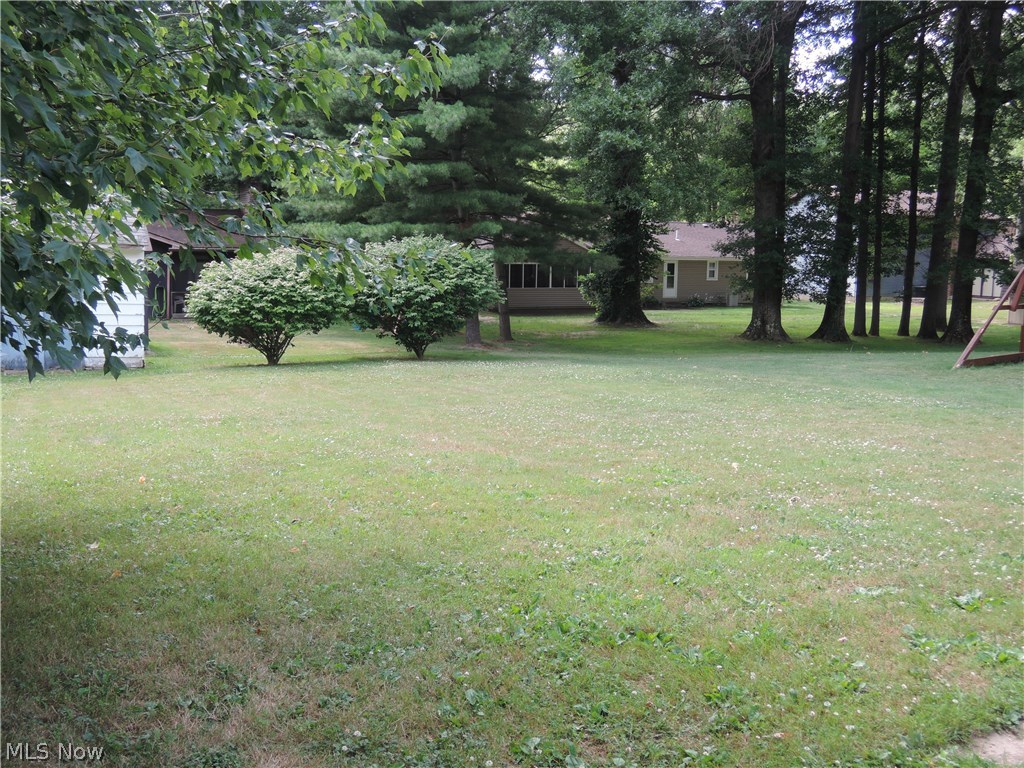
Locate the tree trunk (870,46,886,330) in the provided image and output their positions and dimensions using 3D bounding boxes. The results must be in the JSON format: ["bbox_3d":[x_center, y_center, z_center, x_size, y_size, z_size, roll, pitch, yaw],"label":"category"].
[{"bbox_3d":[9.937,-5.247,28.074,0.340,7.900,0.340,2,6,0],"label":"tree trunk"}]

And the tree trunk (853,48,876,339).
[{"bbox_3d":[9.517,-5.196,27.875,0.420,7.870,0.420,2,6,0],"label":"tree trunk"}]

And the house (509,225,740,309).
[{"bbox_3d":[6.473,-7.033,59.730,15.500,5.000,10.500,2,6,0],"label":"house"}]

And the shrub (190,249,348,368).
[{"bbox_3d":[-4.322,-1.379,18.390,2.750,2.040,2.600,2,6,0],"label":"shrub"}]

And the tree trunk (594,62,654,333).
[{"bbox_3d":[3.869,-6.276,34.035,1.700,8.610,1.600,2,6,0],"label":"tree trunk"}]

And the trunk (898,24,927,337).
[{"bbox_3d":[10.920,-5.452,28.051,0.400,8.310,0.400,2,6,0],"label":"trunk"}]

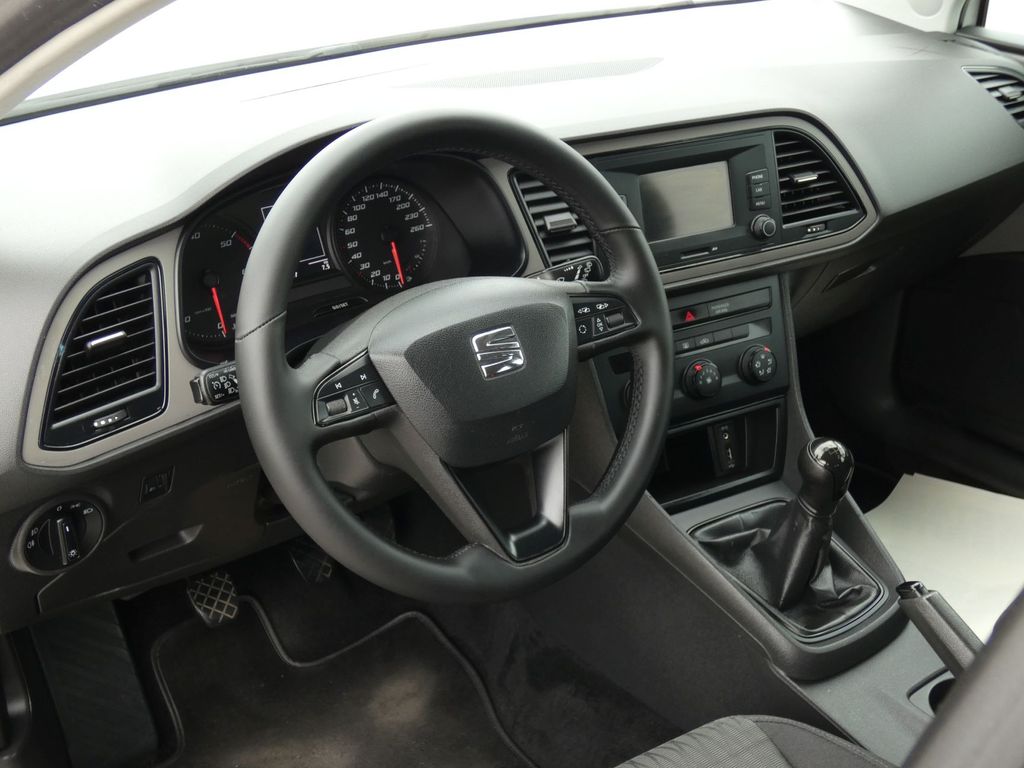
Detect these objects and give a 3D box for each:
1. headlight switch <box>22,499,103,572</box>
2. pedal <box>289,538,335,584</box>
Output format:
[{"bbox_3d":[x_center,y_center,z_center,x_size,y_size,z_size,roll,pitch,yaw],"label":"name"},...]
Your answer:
[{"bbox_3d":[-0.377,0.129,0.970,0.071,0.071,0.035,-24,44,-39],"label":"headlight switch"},{"bbox_3d":[-0.249,0.218,1.430,0.056,0.060,0.028,-18,-9,-32],"label":"pedal"}]

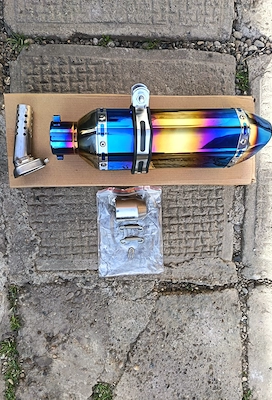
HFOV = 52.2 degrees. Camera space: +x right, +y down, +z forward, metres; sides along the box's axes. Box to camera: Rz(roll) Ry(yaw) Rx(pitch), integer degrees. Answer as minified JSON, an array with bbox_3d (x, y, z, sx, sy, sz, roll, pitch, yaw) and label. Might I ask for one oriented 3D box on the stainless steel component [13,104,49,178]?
[{"bbox_3d":[-0.176,-0.099,0.474,0.057,0.055,0.125,5,92,-5],"label":"stainless steel component"}]

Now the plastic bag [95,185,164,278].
[{"bbox_3d":[-0.009,0.072,0.609,0.144,0.042,0.197,-1,93,-5],"label":"plastic bag"}]

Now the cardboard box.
[{"bbox_3d":[-0.005,-0.112,0.569,0.462,0.105,0.167,-1,93,-5],"label":"cardboard box"}]

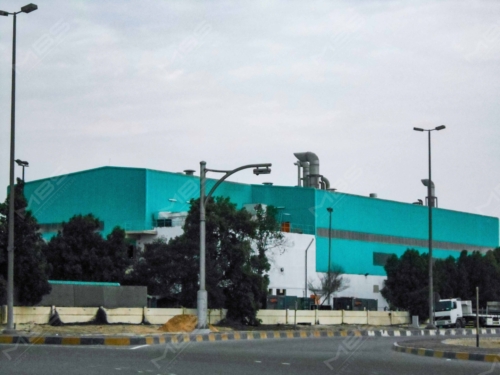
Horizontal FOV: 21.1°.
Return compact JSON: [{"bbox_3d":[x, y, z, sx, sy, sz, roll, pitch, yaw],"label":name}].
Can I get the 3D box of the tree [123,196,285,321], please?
[{"bbox_3d":[-2.951,4.766,87.767,10.090,8.390,7.760,0,-6,0],"label":"tree"}]

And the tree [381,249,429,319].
[{"bbox_3d":[14.950,9.440,130.000,4.800,7.100,4.800,0,-5,0],"label":"tree"}]

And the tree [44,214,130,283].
[{"bbox_3d":[-11.257,5.588,93.481,6.010,7.440,6.010,0,-6,0],"label":"tree"}]

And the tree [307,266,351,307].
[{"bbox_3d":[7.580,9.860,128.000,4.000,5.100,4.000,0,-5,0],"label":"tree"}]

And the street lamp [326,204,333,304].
[{"bbox_3d":[7.055,6.831,119.541,0.530,10.310,1.070,0,-6,0],"label":"street lamp"}]

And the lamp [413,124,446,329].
[{"bbox_3d":[12.856,2.798,95.740,2.570,14.420,0.440,-2,-6,19],"label":"lamp"}]

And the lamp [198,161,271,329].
[{"bbox_3d":[-0.798,2.983,70.925,3.980,8.890,0.480,-2,-6,18],"label":"lamp"}]

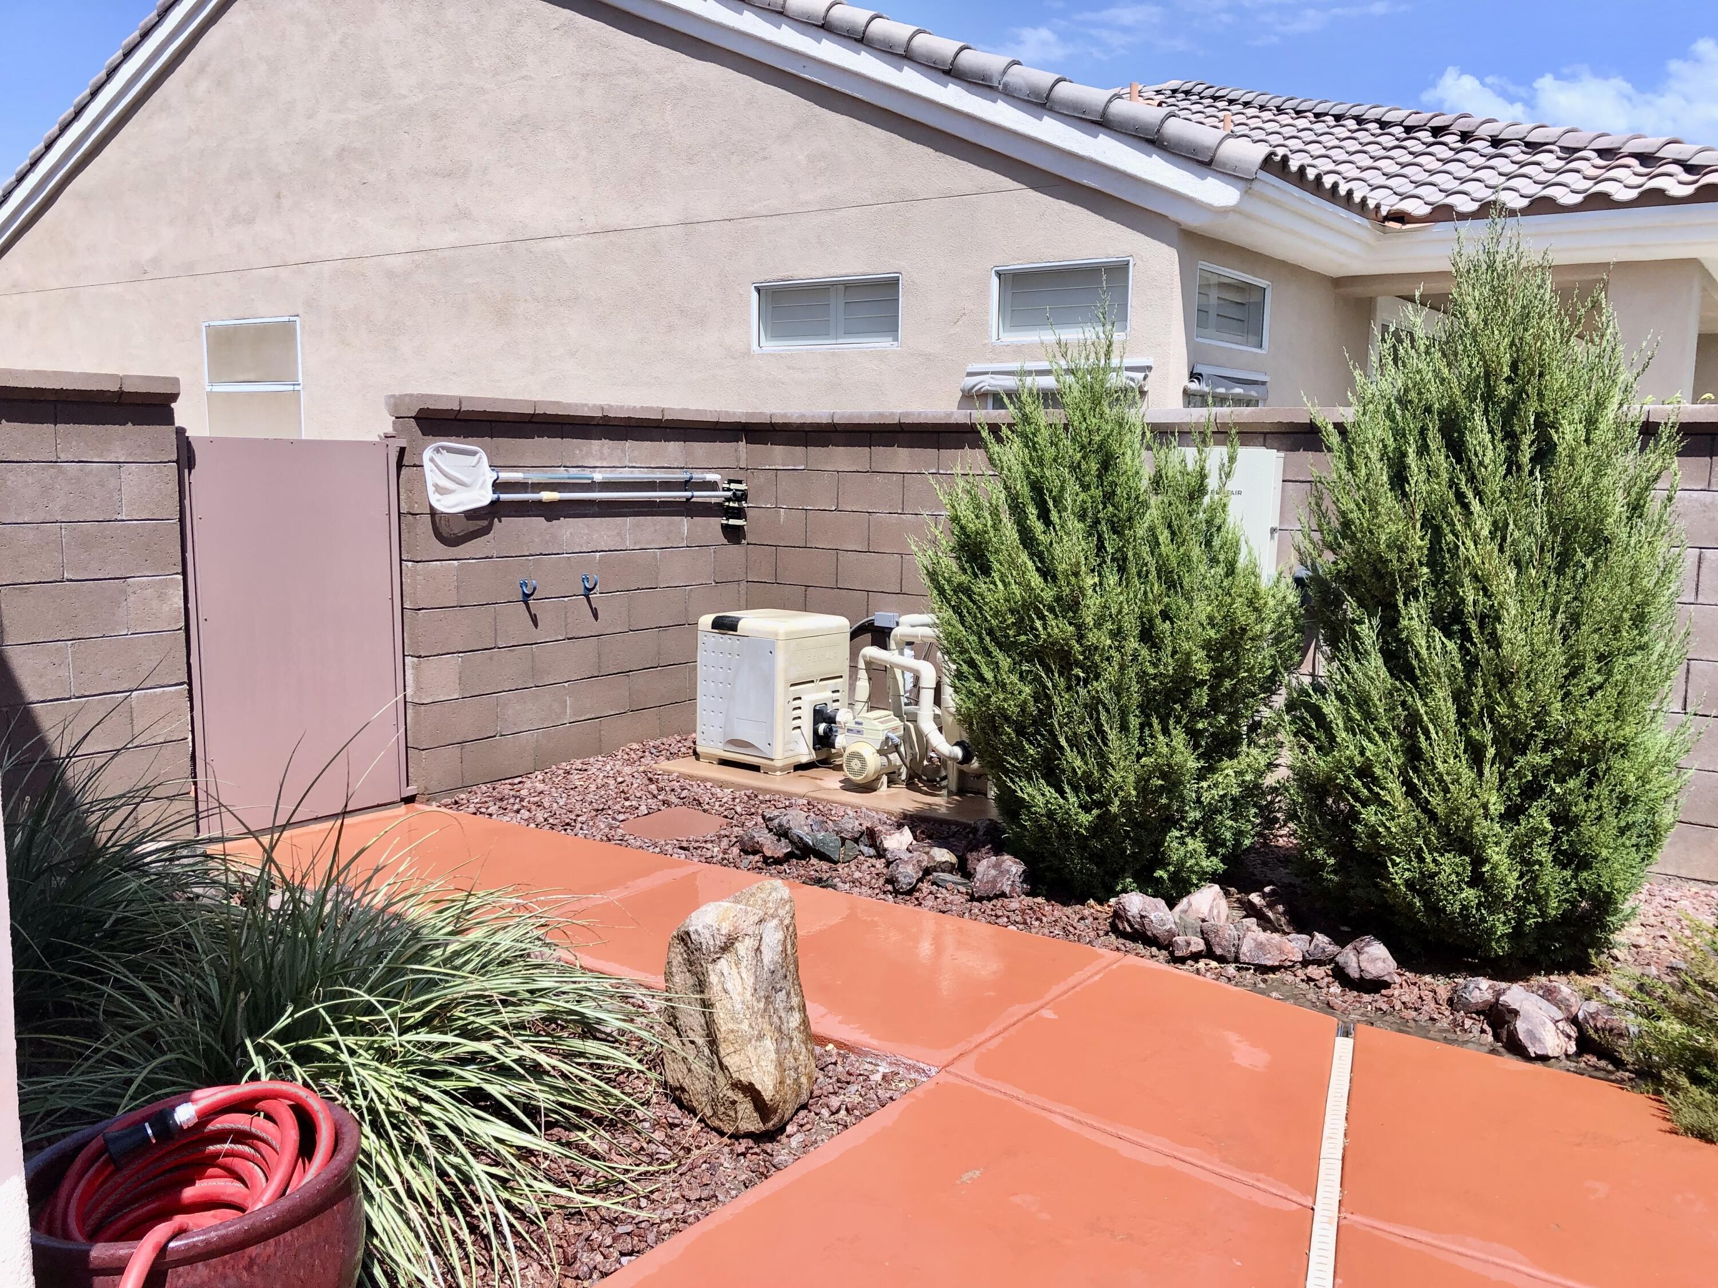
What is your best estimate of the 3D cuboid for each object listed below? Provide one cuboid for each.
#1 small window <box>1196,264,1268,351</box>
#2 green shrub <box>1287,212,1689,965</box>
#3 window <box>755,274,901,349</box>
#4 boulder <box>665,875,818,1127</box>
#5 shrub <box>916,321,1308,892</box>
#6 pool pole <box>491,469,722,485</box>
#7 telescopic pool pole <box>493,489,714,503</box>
[{"bbox_3d":[2.338,-2.095,8.729,0.100,0.465,1.270,6,9,34],"label":"small window"},{"bbox_3d":[2.138,-0.273,4.720,1.343,2.365,1.320,4,8,24],"label":"green shrub"},{"bbox_3d":[-0.215,-2.233,9.431,1.220,0.475,0.100,6,9,34],"label":"window"},{"bbox_3d":[-0.287,0.842,3.360,0.364,0.534,0.290,0,8,-5],"label":"boulder"},{"bbox_3d":[0.956,-0.193,5.280,1.437,2.019,1.350,2,8,10],"label":"shrub"},{"bbox_3d":[-1.154,-0.805,6.694,0.045,0.045,1.477,7,9,37],"label":"pool pole"},{"bbox_3d":[-1.180,-0.707,6.675,0.040,0.040,1.416,7,9,37],"label":"telescopic pool pole"}]

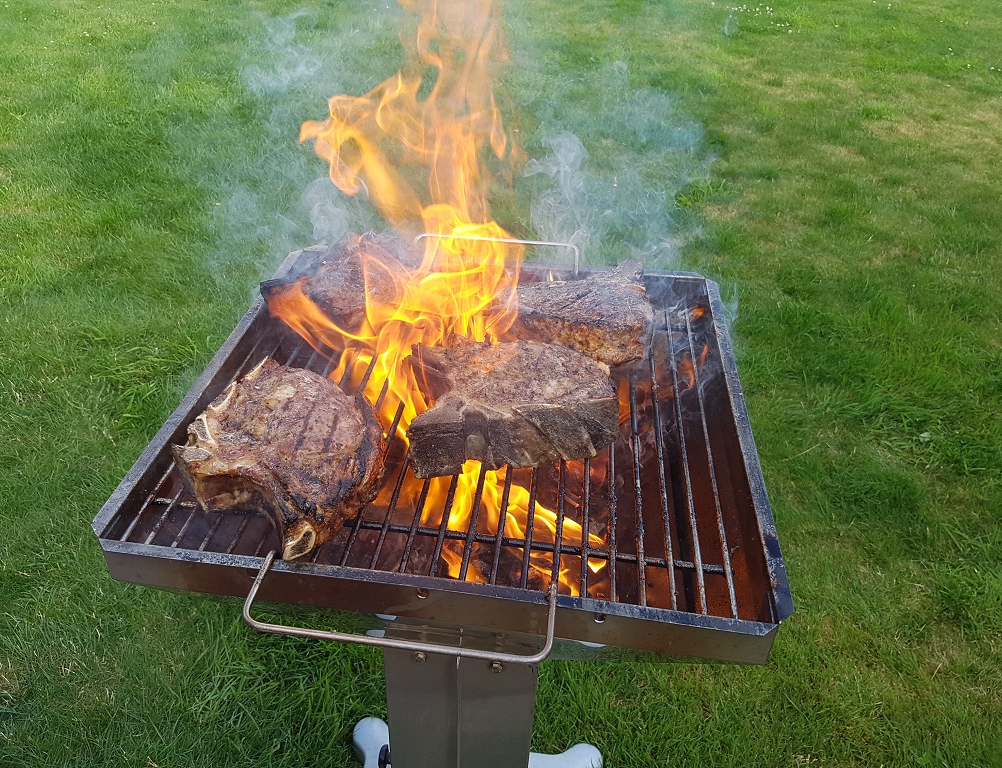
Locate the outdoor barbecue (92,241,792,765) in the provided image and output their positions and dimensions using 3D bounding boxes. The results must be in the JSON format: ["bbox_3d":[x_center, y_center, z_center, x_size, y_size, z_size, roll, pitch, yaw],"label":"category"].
[{"bbox_3d":[-0.027,0.389,0.973,0.540,0.950,0.590,5,36,6],"label":"outdoor barbecue"}]

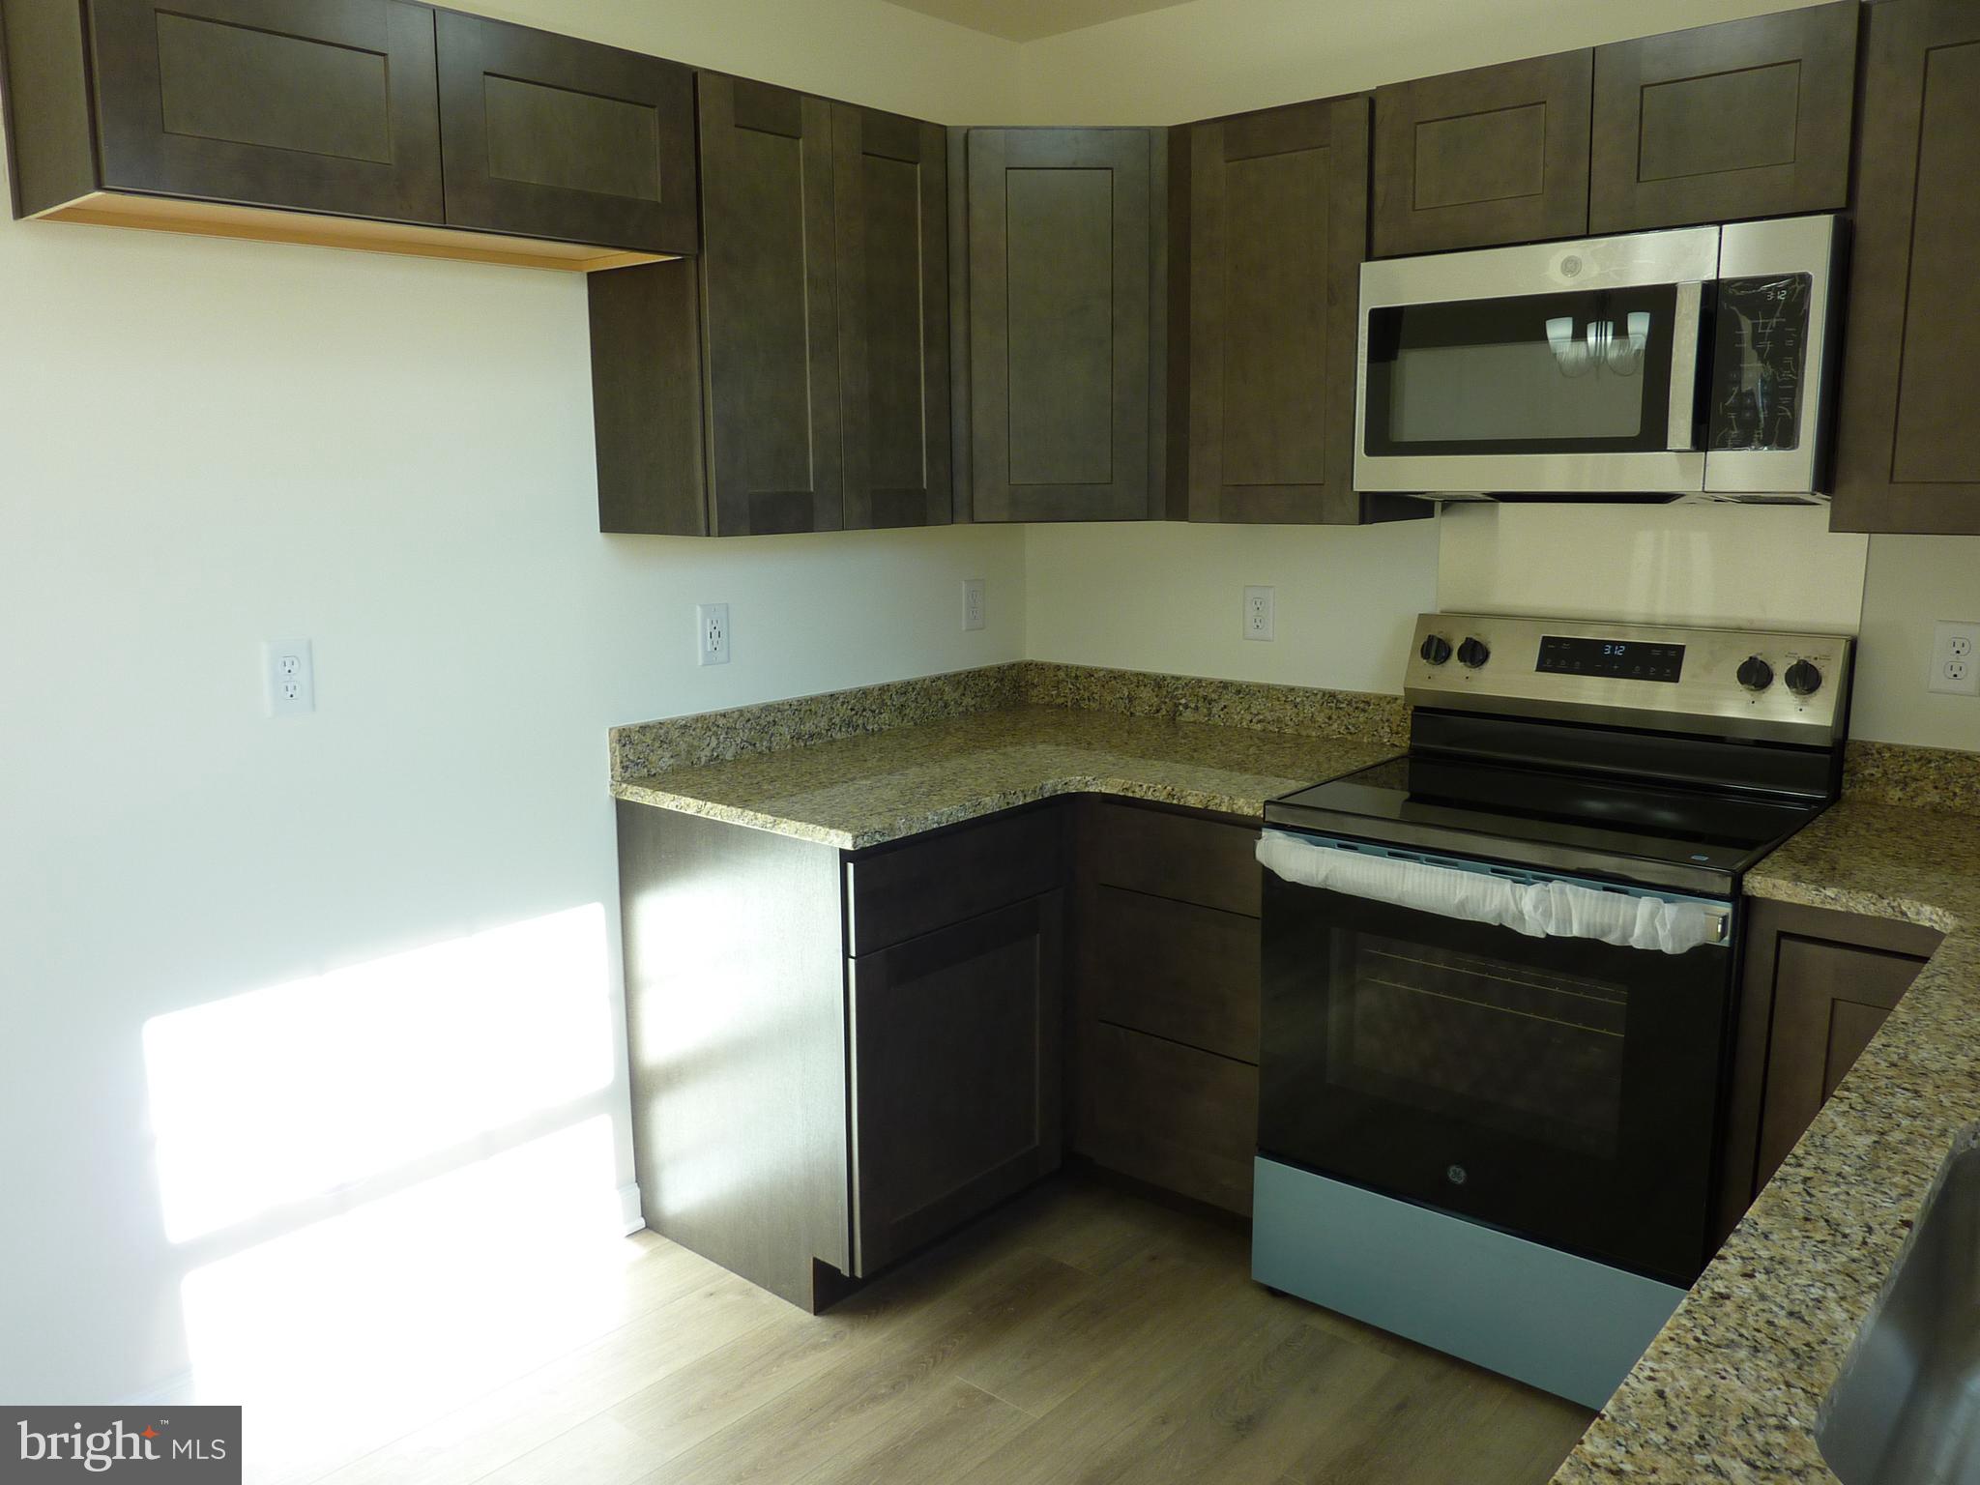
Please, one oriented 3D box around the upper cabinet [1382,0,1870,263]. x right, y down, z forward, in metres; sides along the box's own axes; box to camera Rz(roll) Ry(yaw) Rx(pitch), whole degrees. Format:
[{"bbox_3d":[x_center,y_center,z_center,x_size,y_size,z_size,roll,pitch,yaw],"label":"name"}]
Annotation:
[{"bbox_3d":[1.082,-0.991,2.428,0.762,0.300,0.325,8,14,39],"label":"upper cabinet"}]

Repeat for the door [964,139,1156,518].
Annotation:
[{"bbox_3d":[0.142,-0.827,2.874,0.362,0.757,0.024,-1,11,-5],"label":"door"}]

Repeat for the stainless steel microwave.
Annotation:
[{"bbox_3d":[1.065,-0.637,2.470,0.759,0.409,0.389,8,14,39],"label":"stainless steel microwave"}]

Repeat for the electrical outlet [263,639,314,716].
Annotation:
[{"bbox_3d":[-1.091,-0.100,2.218,0.010,0.117,0.073,8,14,39],"label":"electrical outlet"}]

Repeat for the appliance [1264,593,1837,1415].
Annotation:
[{"bbox_3d":[0.959,0.410,2.500,0.755,1.183,0.685,8,13,40],"label":"appliance"}]

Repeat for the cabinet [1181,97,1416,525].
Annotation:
[{"bbox_3d":[0.645,-0.825,2.832,0.384,0.763,0.325,8,14,39],"label":"cabinet"}]

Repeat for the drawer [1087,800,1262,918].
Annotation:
[{"bbox_3d":[0.517,0.177,2.842,0.366,0.160,0.508,8,14,39],"label":"drawer"}]

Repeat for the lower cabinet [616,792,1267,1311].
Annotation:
[{"bbox_3d":[0.100,0.503,2.915,1.062,0.874,1.242,8,13,40],"label":"lower cabinet"}]

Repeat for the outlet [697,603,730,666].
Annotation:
[{"bbox_3d":[-0.548,-0.215,2.857,0.010,0.118,0.073,8,14,39],"label":"outlet"}]

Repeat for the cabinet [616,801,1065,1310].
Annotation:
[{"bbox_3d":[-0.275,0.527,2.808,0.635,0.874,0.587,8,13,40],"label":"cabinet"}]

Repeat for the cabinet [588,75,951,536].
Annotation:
[{"bbox_3d":[-0.390,-0.781,2.694,0.328,0.750,0.621,8,13,40],"label":"cabinet"}]

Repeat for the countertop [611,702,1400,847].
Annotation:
[{"bbox_3d":[0.093,0.057,2.833,1.062,0.034,1.246,8,13,40],"label":"countertop"}]

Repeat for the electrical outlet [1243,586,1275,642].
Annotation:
[{"bbox_3d":[0.593,-0.283,3.159,0.071,0.117,0.012,8,13,40],"label":"electrical outlet"}]

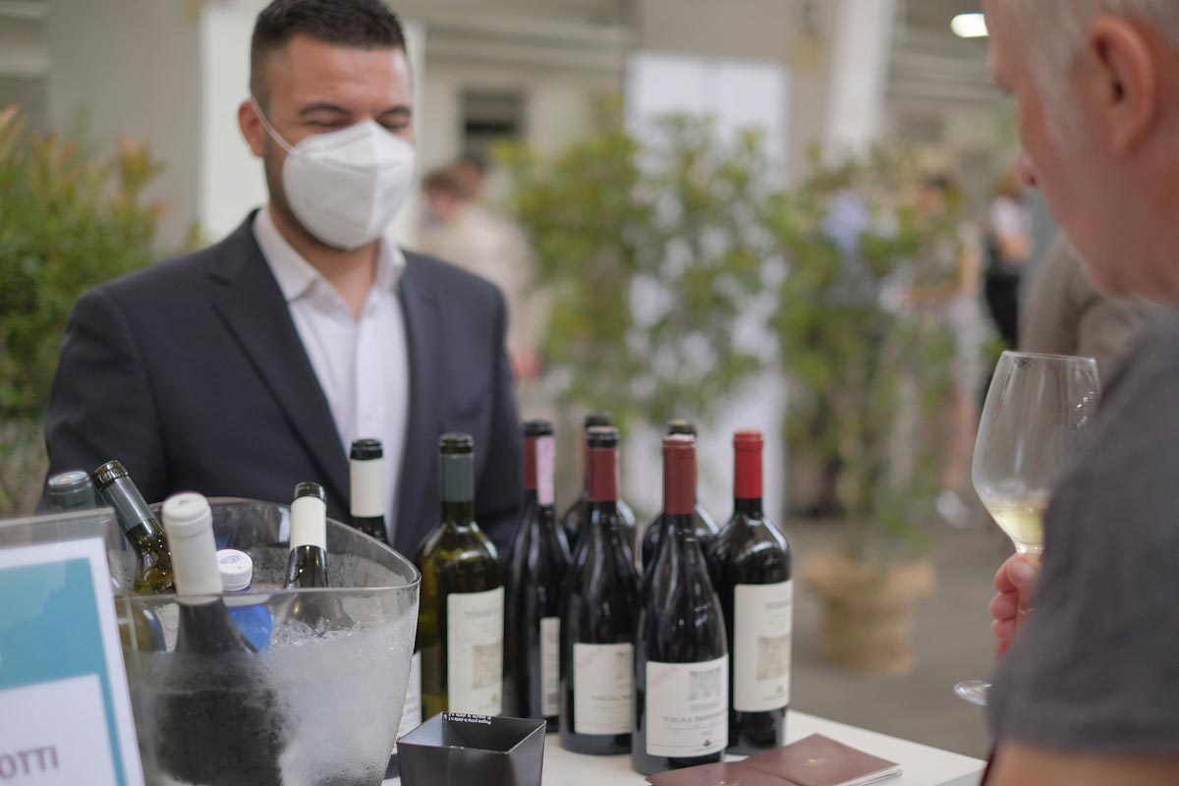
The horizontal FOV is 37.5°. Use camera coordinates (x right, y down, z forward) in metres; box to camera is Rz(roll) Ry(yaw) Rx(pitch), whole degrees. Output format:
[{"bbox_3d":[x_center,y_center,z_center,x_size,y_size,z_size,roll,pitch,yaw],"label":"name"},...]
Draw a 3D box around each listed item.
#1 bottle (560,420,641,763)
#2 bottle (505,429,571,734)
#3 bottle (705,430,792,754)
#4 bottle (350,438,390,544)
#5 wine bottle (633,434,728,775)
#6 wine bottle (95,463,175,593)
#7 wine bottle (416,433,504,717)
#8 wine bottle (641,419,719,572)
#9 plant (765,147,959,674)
[{"bbox_3d":[0.015,0.181,1.615,0.084,0.298,0.084,-1,6,0],"label":"bottle"},{"bbox_3d":[-0.044,0.174,1.682,0.084,0.298,0.084,-1,6,0],"label":"bottle"},{"bbox_3d":[0.148,0.180,1.604,0.077,0.298,0.077,-1,6,0],"label":"bottle"},{"bbox_3d":[-0.195,0.191,1.559,0.084,0.298,0.084,5,9,42],"label":"bottle"},{"bbox_3d":[0.082,0.186,1.558,0.084,0.298,0.084,-1,6,0],"label":"wine bottle"},{"bbox_3d":[-0.319,0.188,1.420,0.076,0.301,0.076,-31,0,-35],"label":"wine bottle"},{"bbox_3d":[-0.116,0.187,1.566,0.076,0.301,0.076,-1,6,0],"label":"wine bottle"},{"bbox_3d":[0.091,0.172,1.684,0.077,0.298,0.077,-1,6,0],"label":"wine bottle"},{"bbox_3d":[0.909,0.063,5.633,0.623,1.685,0.591,0,7,9],"label":"plant"}]

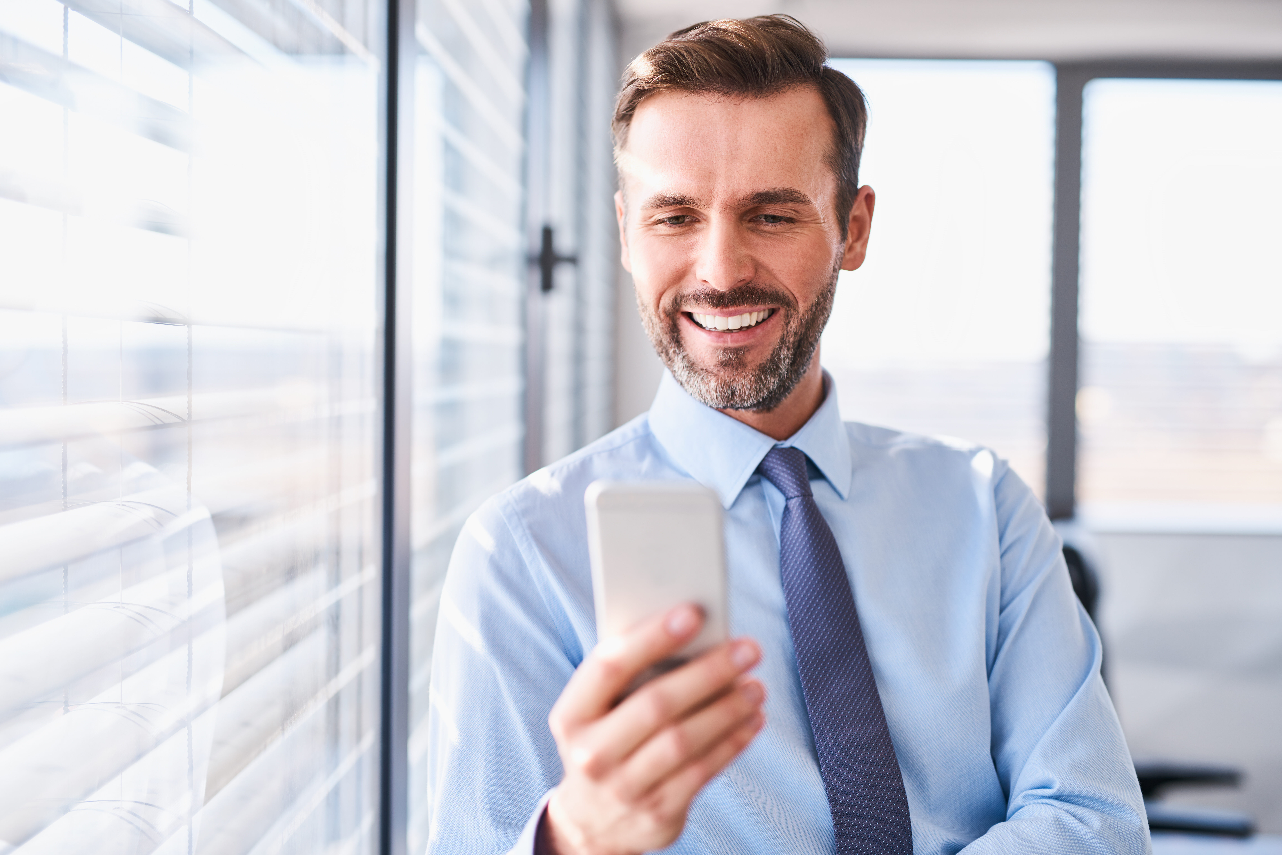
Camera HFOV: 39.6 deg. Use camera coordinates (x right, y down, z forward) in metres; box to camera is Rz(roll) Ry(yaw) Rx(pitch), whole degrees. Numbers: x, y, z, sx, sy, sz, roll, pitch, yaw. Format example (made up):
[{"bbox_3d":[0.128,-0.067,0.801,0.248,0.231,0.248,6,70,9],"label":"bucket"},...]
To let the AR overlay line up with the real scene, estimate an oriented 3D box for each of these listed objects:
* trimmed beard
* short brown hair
[{"bbox_3d":[0.064,-0.064,1.197,0.138,0.108,0.100,-2,8,11],"label":"trimmed beard"},{"bbox_3d":[0.073,-0.200,1.265,0.174,0.178,0.195,-2,8,11],"label":"short brown hair"}]

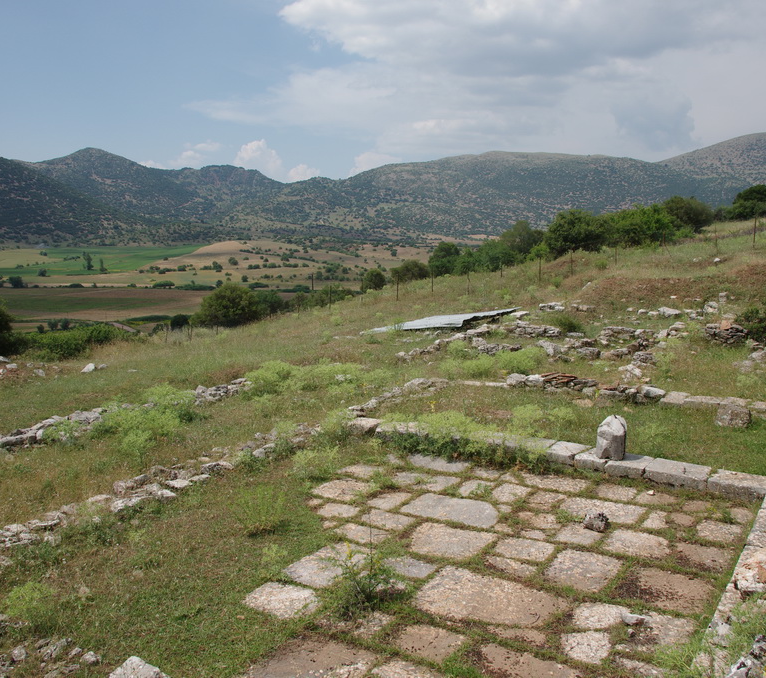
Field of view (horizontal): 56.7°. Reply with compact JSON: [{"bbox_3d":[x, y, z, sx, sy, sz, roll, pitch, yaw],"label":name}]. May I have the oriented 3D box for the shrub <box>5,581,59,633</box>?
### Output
[{"bbox_3d":[-2.643,2.017,5.350,0.395,0.331,0.355,-5,10,-28],"label":"shrub"}]

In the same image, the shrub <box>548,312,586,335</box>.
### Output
[{"bbox_3d":[4.913,-0.415,19.000,0.987,0.533,0.888,2,9,14],"label":"shrub"}]

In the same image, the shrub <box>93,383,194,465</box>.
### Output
[{"bbox_3d":[-3.746,1.353,11.100,1.592,0.950,1.500,-3,9,-19],"label":"shrub"}]

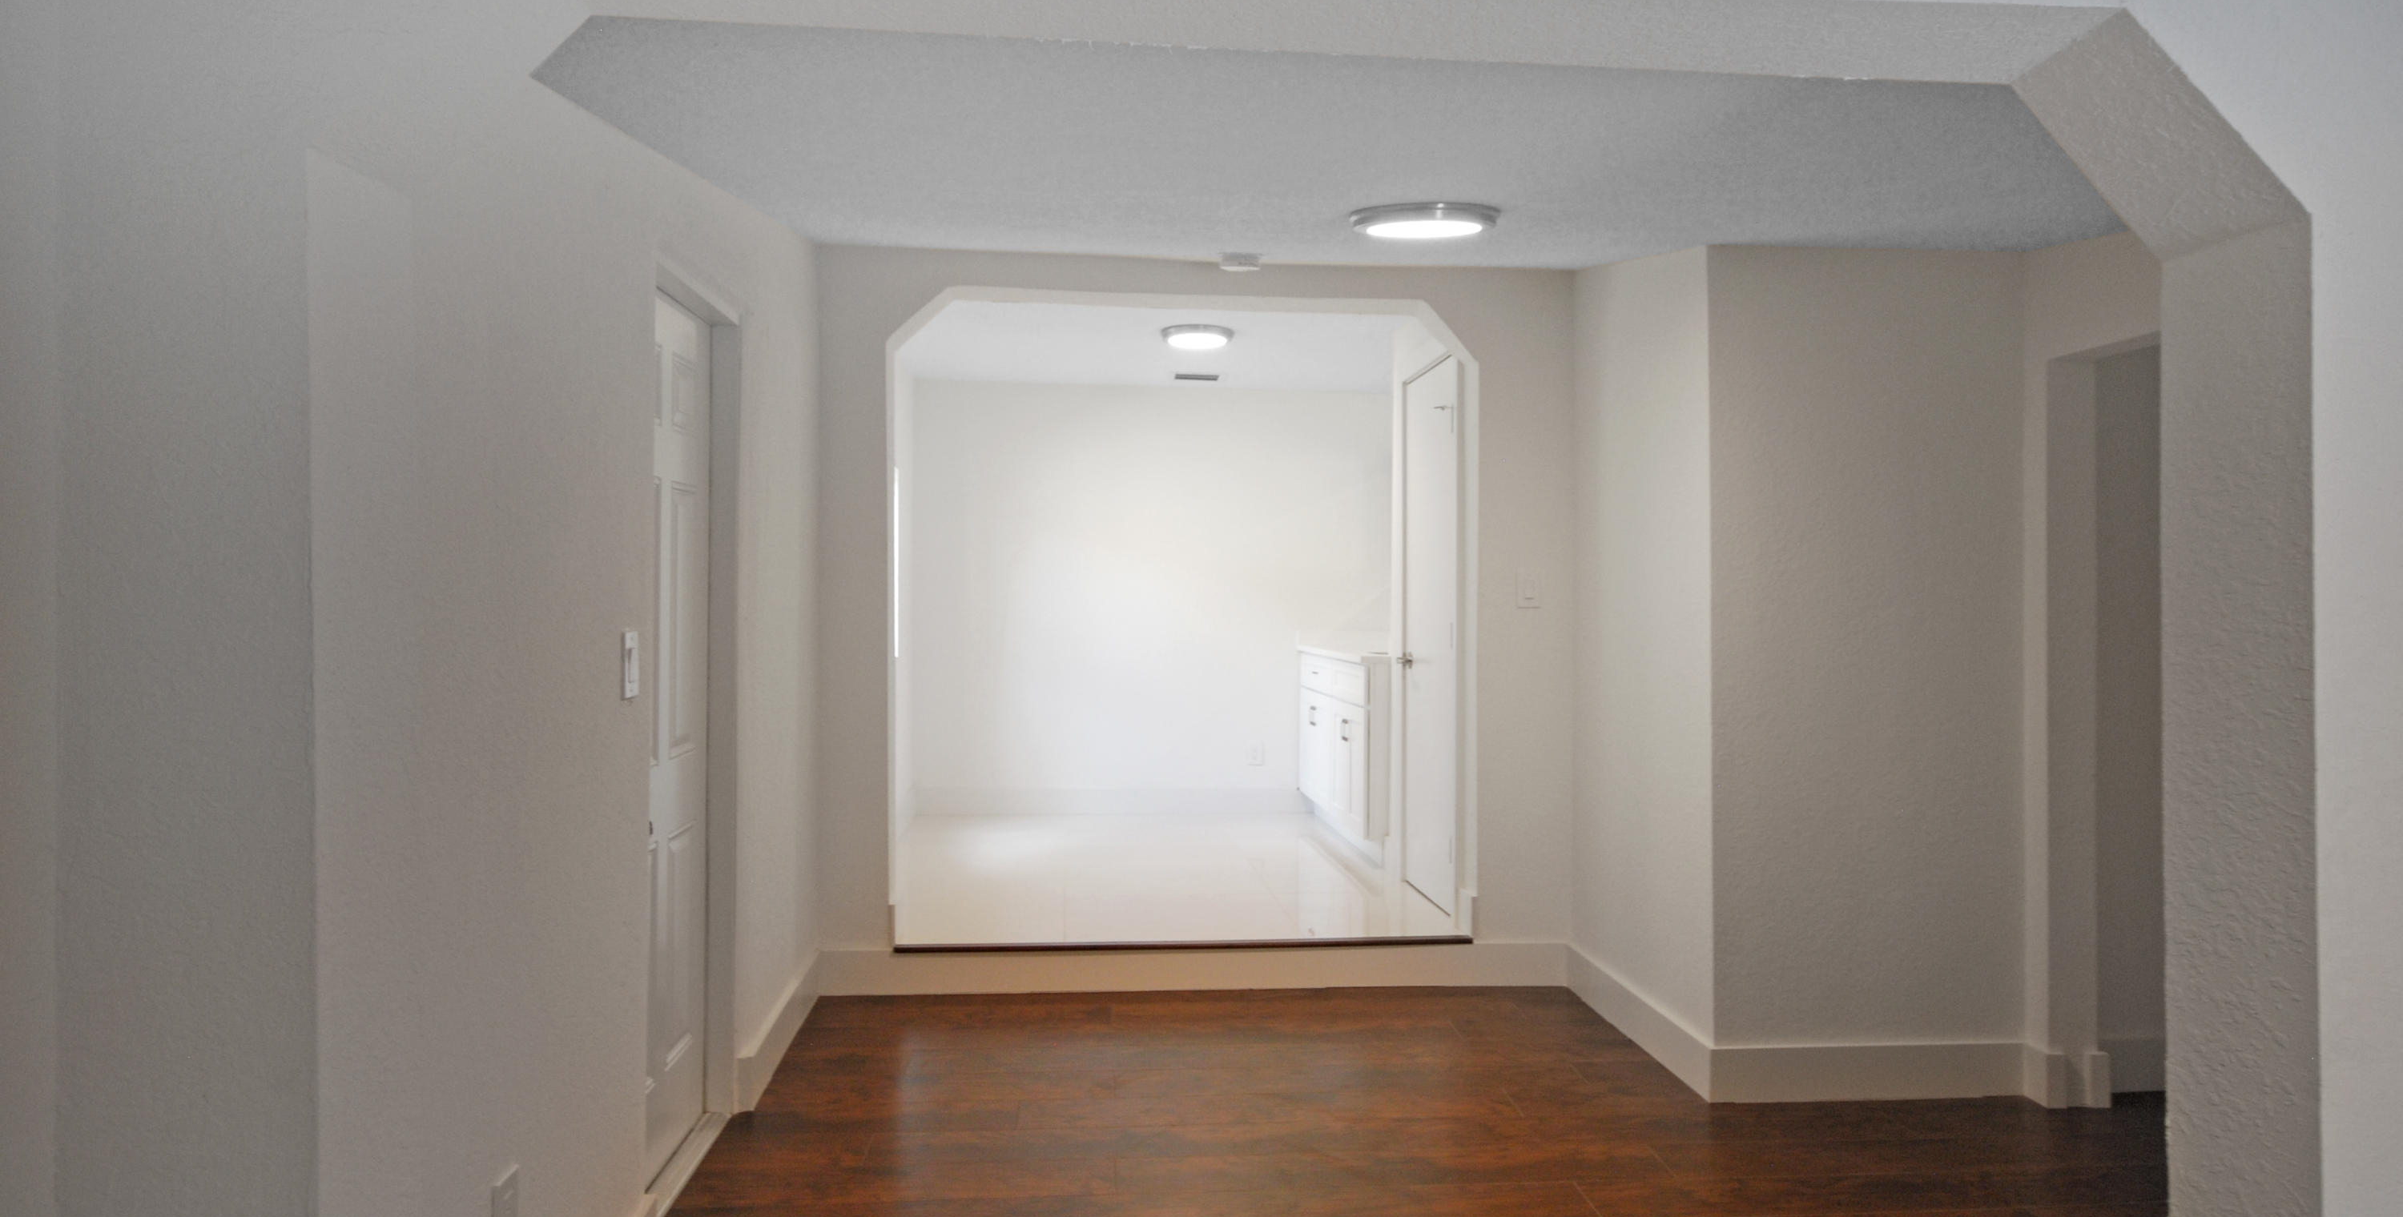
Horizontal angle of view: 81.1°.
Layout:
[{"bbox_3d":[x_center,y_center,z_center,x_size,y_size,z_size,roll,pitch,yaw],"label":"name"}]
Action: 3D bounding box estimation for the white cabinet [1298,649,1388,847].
[{"bbox_3d":[0.931,0.678,6.942,0.610,0.910,1.664,0,0,-5],"label":"white cabinet"}]

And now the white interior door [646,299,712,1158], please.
[{"bbox_3d":[-1.234,0.285,3.163,0.040,2.005,0.785,0,0,-5],"label":"white interior door"}]

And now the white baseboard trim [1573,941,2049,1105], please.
[{"bbox_3d":[1.692,1.216,4.242,0.870,0.141,1.162,0,0,-5],"label":"white baseboard trim"}]

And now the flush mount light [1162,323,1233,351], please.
[{"bbox_3d":[-0.014,-1.191,6.161,0.300,0.064,0.300,0,0,-5],"label":"flush mount light"}]

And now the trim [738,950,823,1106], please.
[{"bbox_3d":[-1.202,1.202,4.069,0.030,0.141,1.041,0,0,-5],"label":"trim"}]

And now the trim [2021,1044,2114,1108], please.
[{"bbox_3d":[2.258,1.218,3.657,0.182,0.141,0.108,0,0,-5],"label":"trim"}]

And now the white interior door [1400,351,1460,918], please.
[{"bbox_3d":[0.894,0.099,5.395,0.045,2.025,0.683,0,1,-5],"label":"white interior door"}]

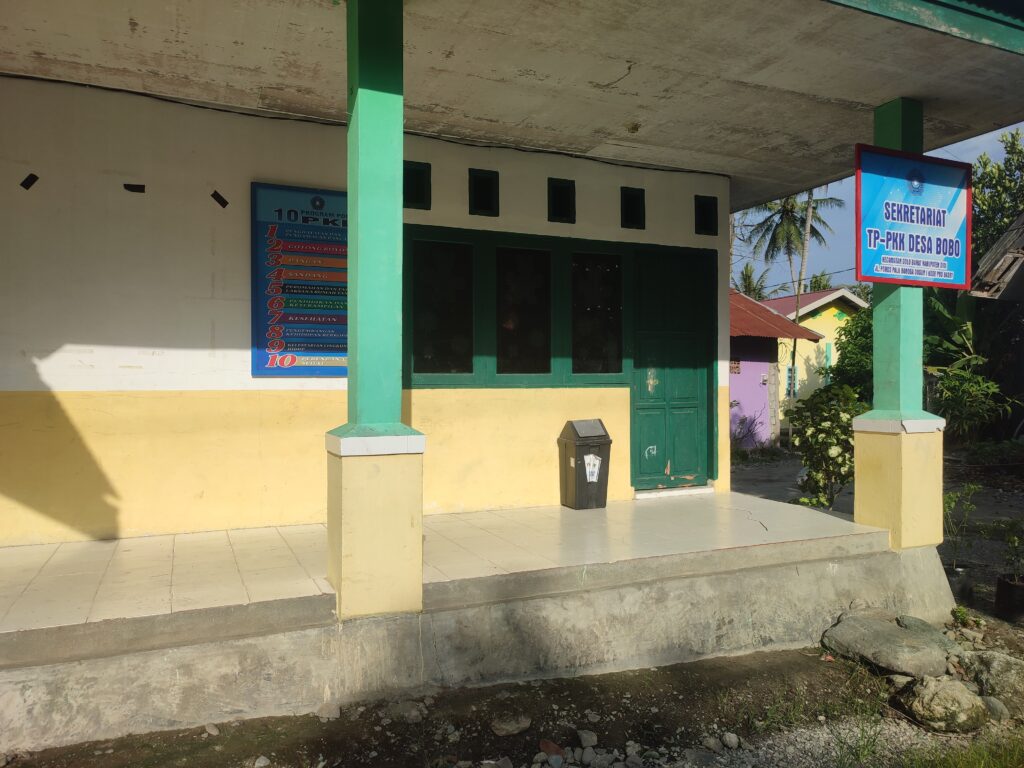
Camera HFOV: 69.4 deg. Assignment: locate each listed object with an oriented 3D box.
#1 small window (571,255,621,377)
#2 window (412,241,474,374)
[{"bbox_3d":[0.700,-0.557,5.998,0.466,0.968,0.060,0,0,-24],"label":"small window"},{"bbox_3d":[-0.504,-0.557,5.479,0.466,0.972,0.060,0,0,-24],"label":"window"}]

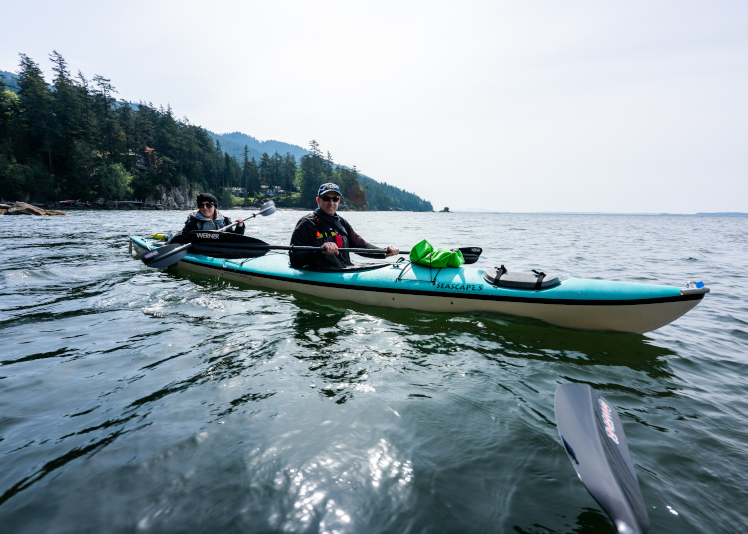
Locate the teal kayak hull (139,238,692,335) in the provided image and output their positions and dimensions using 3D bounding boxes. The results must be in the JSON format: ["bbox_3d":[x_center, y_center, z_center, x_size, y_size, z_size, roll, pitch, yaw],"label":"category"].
[{"bbox_3d":[-0.725,0.042,3.281,5.710,0.430,0.730,5,10,30],"label":"teal kayak hull"}]

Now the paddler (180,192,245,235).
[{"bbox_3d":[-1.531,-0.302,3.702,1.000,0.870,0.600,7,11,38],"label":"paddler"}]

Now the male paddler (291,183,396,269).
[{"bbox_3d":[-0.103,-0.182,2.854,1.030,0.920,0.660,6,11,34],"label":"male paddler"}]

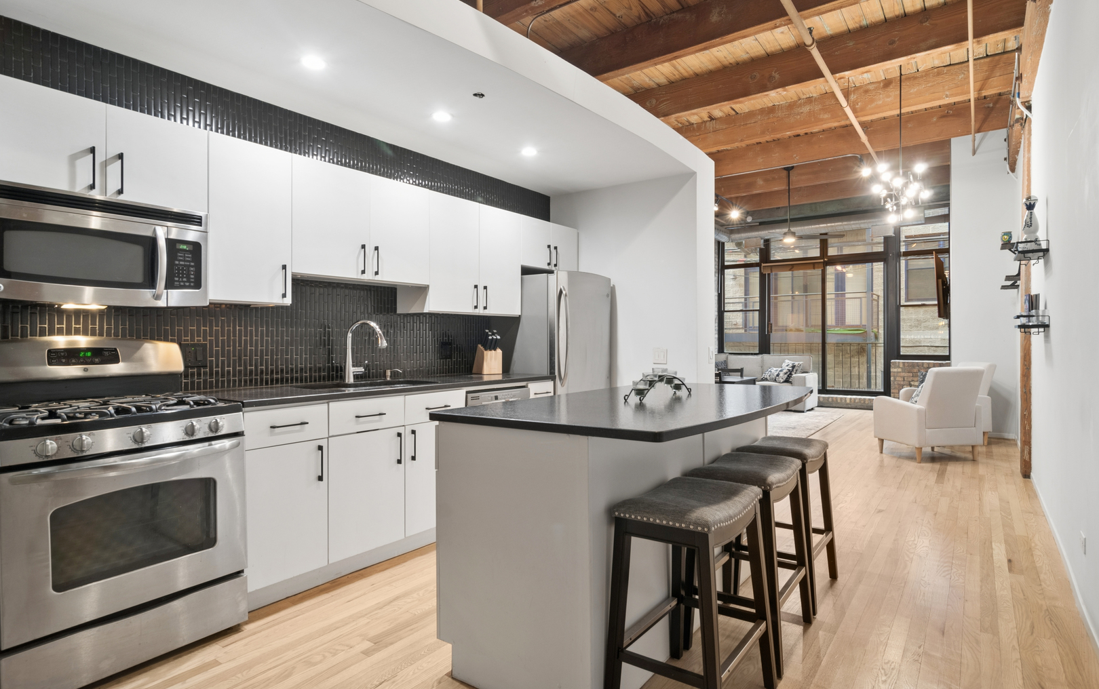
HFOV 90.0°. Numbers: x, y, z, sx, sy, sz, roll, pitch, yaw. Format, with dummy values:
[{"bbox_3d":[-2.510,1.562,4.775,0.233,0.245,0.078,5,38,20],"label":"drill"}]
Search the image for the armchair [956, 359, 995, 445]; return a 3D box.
[{"bbox_3d":[4.640,0.653,6.370,0.710,0.910,0.690,0,1,2],"label":"armchair"}]

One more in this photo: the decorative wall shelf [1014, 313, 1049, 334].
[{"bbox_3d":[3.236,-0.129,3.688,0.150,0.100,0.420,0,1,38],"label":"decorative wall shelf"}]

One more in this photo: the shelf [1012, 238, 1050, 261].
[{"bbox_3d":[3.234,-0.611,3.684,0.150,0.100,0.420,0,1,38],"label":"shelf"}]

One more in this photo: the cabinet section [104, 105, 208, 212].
[{"bbox_3d":[-1.804,-0.788,2.468,0.330,0.381,0.375,1,1,38],"label":"cabinet section"}]

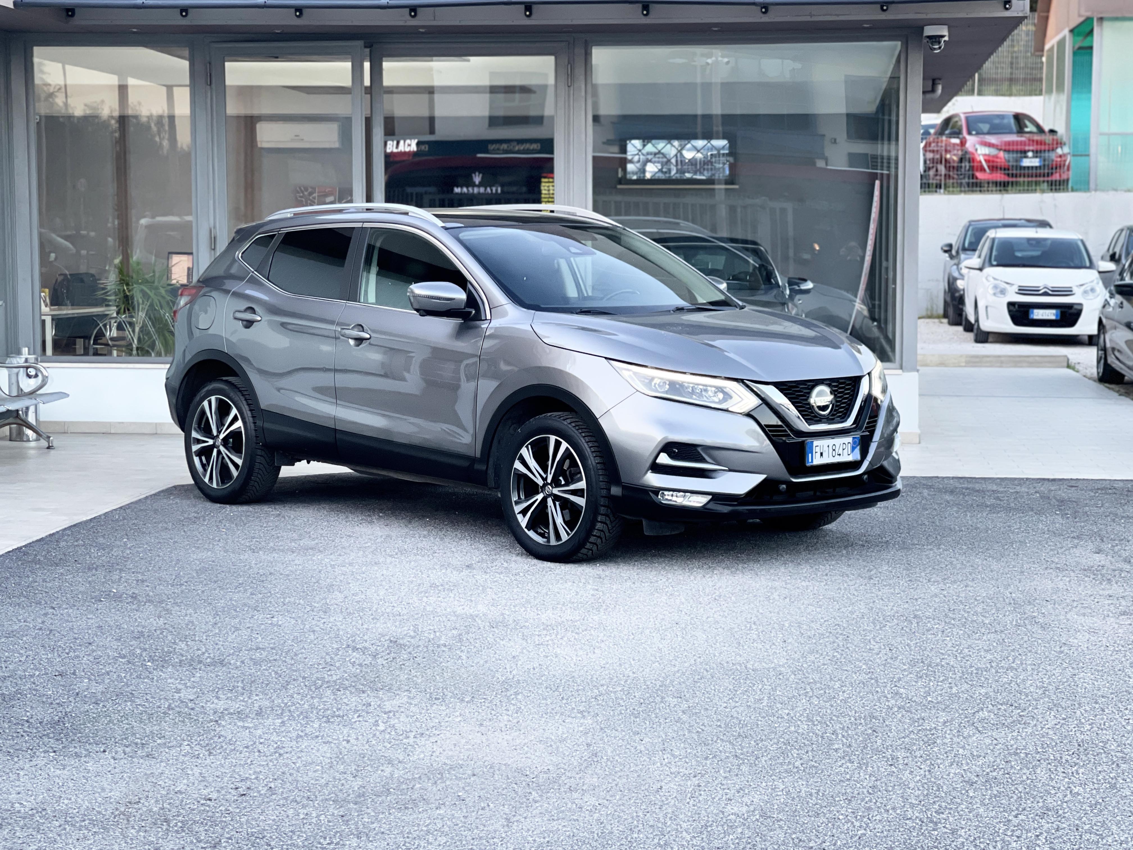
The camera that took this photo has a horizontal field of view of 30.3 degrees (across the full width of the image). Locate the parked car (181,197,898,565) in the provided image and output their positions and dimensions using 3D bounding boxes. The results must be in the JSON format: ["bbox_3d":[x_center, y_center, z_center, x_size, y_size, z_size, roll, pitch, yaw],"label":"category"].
[{"bbox_3d":[-0.306,-0.316,10.902,1.860,1.600,4.390,-5,8,-43],"label":"parked car"}]

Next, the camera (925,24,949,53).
[{"bbox_3d":[2.419,-2.521,13.700,0.160,0.175,0.165,1,6,9],"label":"camera"}]

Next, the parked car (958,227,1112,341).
[{"bbox_3d":[6.038,-1.845,27.178,1.670,1.460,3.460,1,6,7],"label":"parked car"}]

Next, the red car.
[{"bbox_3d":[7.479,-4.787,36.661,1.800,1.440,4.050,-1,6,-6],"label":"red car"}]

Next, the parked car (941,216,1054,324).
[{"bbox_3d":[6.428,-2.273,30.790,1.760,1.500,3.980,1,6,9],"label":"parked car"}]

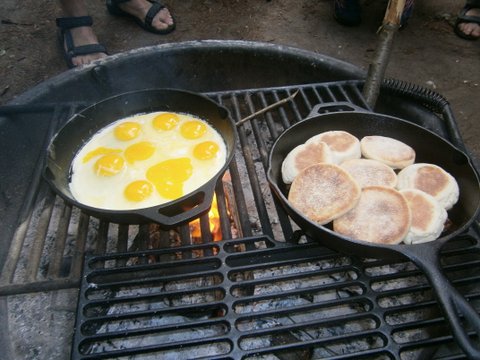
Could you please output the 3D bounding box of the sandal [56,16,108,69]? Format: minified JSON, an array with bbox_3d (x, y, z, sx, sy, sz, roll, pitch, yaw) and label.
[{"bbox_3d":[-0.465,-0.408,1.050,0.107,0.108,0.260,-18,49,-15],"label":"sandal"}]

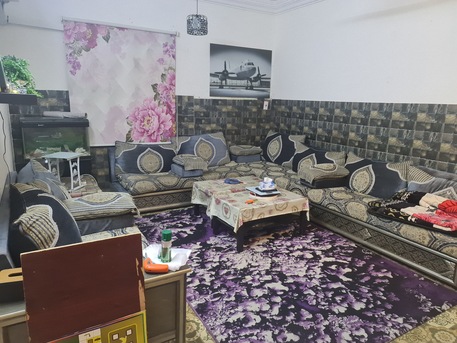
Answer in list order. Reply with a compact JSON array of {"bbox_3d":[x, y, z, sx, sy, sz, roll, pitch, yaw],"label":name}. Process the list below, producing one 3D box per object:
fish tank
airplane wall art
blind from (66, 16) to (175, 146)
[{"bbox_3d":[-2.063,-0.410,3.973,0.705,0.465,0.360,-6,14,-31],"label":"fish tank"},{"bbox_3d":[0.227,-1.611,5.389,1.188,0.783,0.028,-6,14,-31],"label":"airplane wall art"},{"bbox_3d":[-1.370,-1.135,4.471,1.461,1.572,0.070,-6,14,-31],"label":"blind"}]

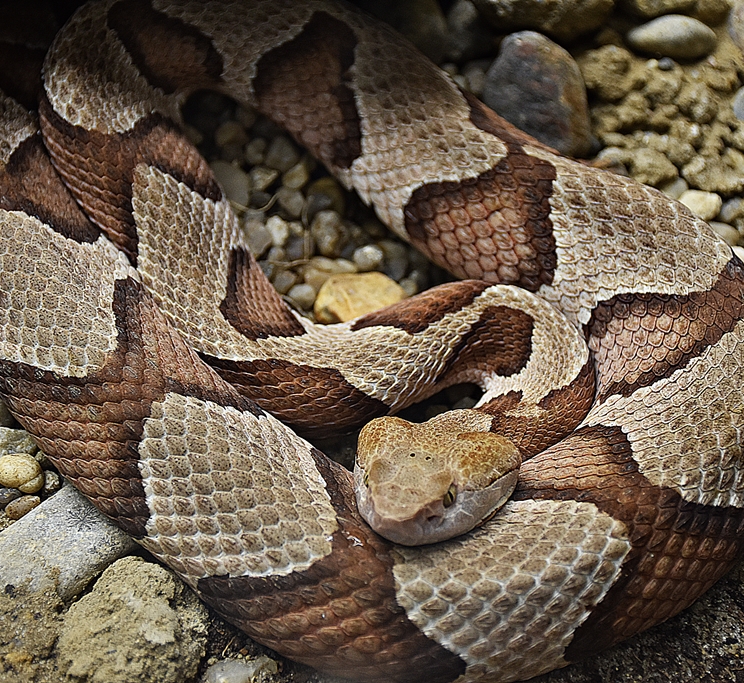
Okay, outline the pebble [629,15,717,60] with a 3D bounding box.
[{"bbox_3d":[0.095,-0.096,0.646,0.029,0.013,0.016,4,50,3],"label":"pebble"}]

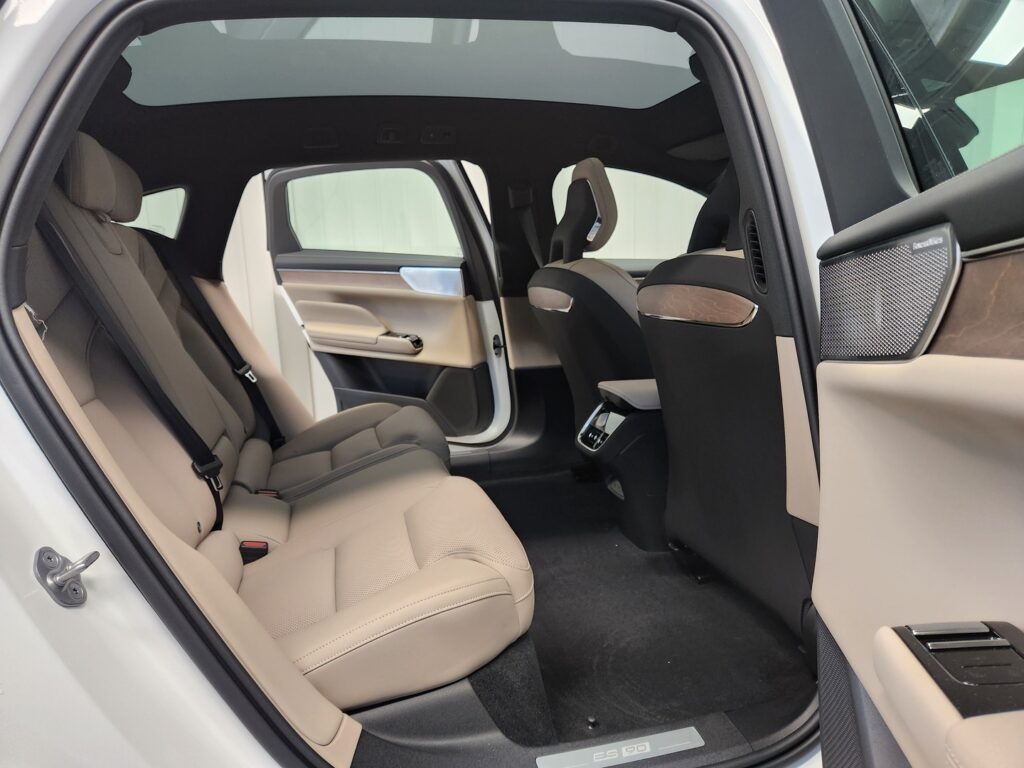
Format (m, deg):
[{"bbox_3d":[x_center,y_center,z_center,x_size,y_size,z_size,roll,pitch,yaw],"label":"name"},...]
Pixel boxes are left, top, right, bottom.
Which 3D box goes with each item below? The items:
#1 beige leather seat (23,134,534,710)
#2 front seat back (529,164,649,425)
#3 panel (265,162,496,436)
[{"bbox_3d":[-0.521,-0.075,1.388,0.870,0.840,1.350,-4,9,-14],"label":"beige leather seat"},{"bbox_3d":[0.227,-0.186,1.968,0.260,0.900,0.500,-14,11,-12],"label":"front seat back"},{"bbox_3d":[-0.500,-0.296,2.563,1.030,1.000,0.200,2,10,27],"label":"panel"}]

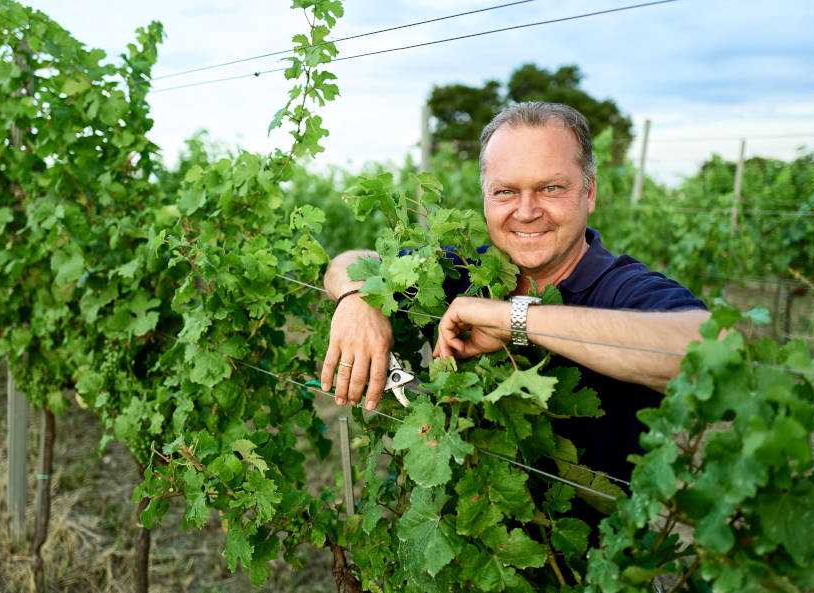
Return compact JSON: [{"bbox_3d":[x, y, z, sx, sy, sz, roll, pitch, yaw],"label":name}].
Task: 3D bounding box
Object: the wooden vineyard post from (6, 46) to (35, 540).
[{"bbox_3d":[-1.452,0.026,2.600,0.070,1.850,0.070,14,12,43],"label":"wooden vineyard post"}]

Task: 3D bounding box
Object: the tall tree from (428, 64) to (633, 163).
[{"bbox_3d":[4.885,-6.145,28.480,8.200,6.400,7.500,4,9,10],"label":"tall tree"}]

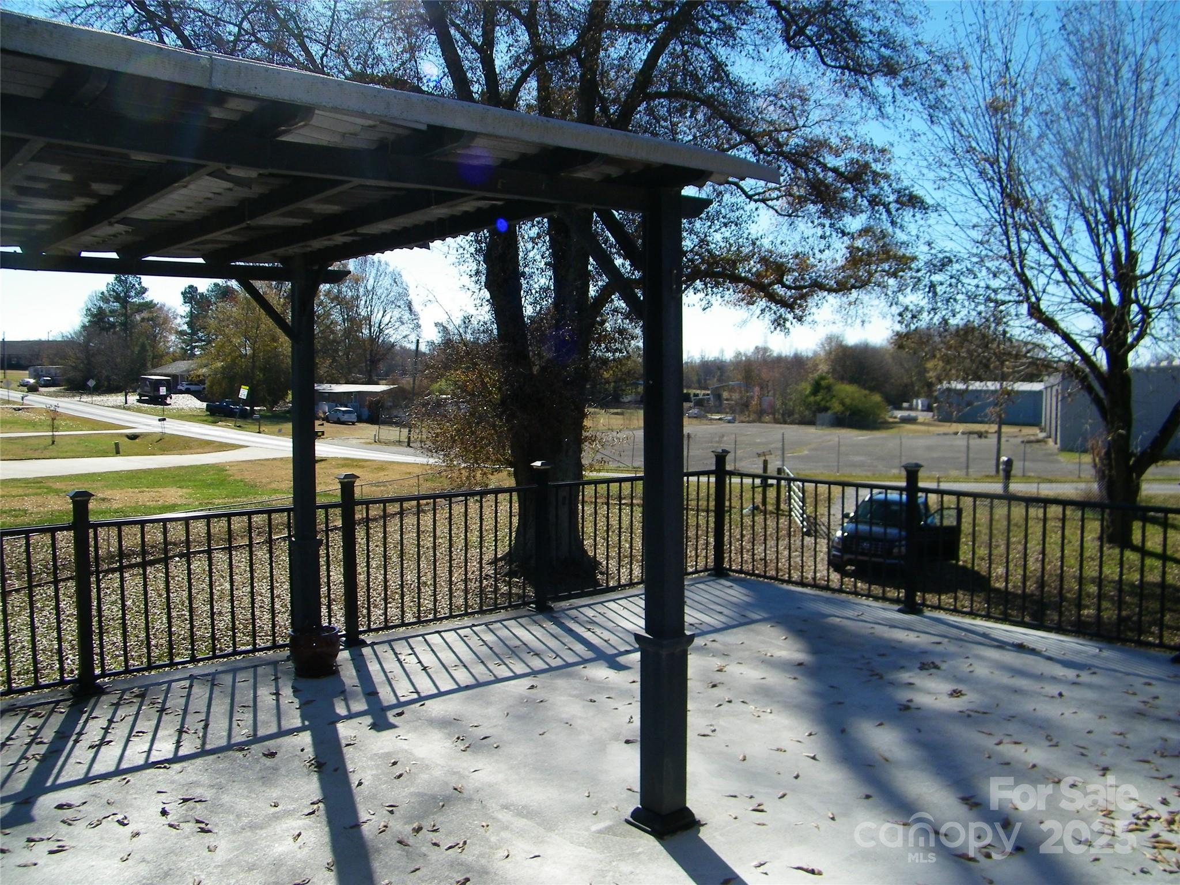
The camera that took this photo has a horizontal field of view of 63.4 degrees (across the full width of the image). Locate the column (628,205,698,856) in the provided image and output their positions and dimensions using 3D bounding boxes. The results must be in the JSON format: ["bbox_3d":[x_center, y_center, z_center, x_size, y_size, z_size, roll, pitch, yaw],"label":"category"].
[{"bbox_3d":[0.263,0.249,3.512,0.200,2.346,0.200,-4,5,-41],"label":"column"}]

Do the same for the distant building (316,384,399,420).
[{"bbox_3d":[-24.267,-3.947,100.167,12.400,3.850,4.500,3,5,38],"label":"distant building"}]

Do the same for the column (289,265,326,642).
[{"bbox_3d":[-1.707,0.121,5.704,0.190,2.344,0.190,-4,5,-41],"label":"column"}]

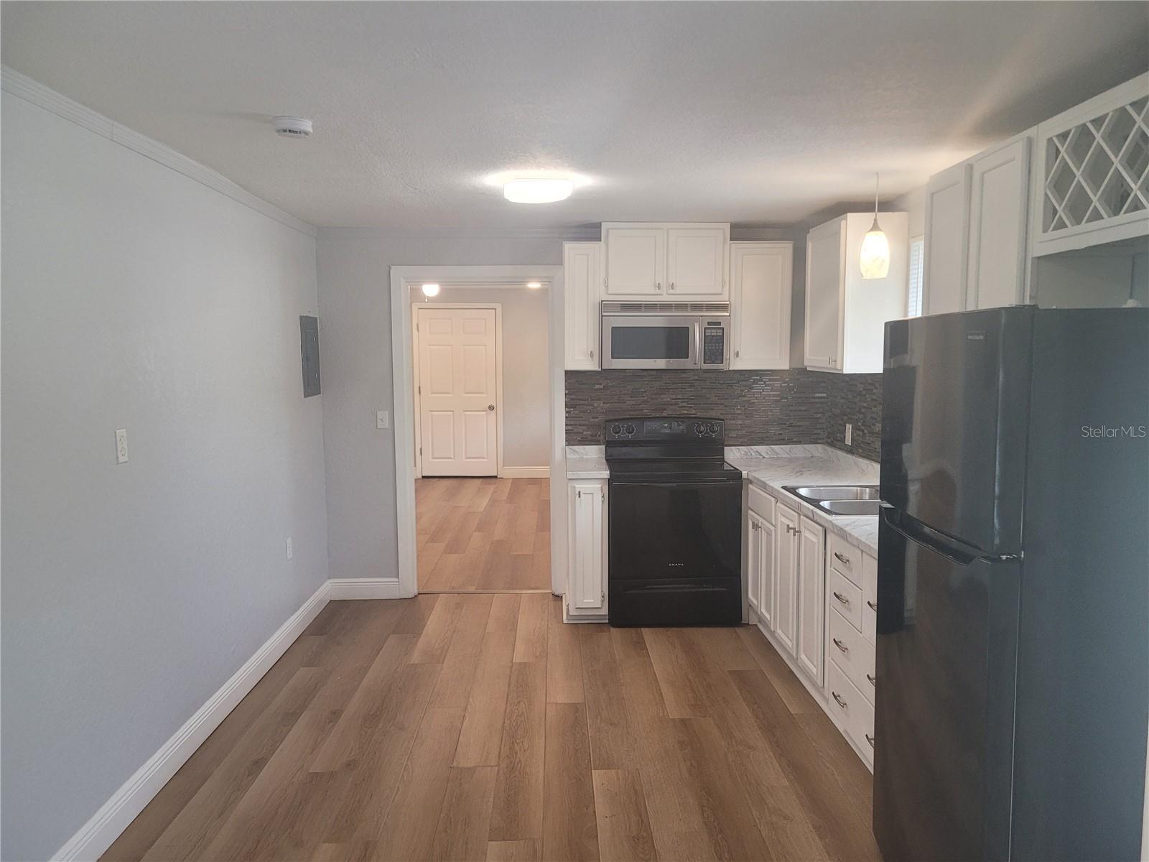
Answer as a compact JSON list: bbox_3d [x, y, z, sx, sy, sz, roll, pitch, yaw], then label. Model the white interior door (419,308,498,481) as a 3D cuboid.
[{"bbox_3d":[-1.421,-0.465,10.526,0.915,2.039,0.045,-1,5,-1],"label":"white interior door"}]

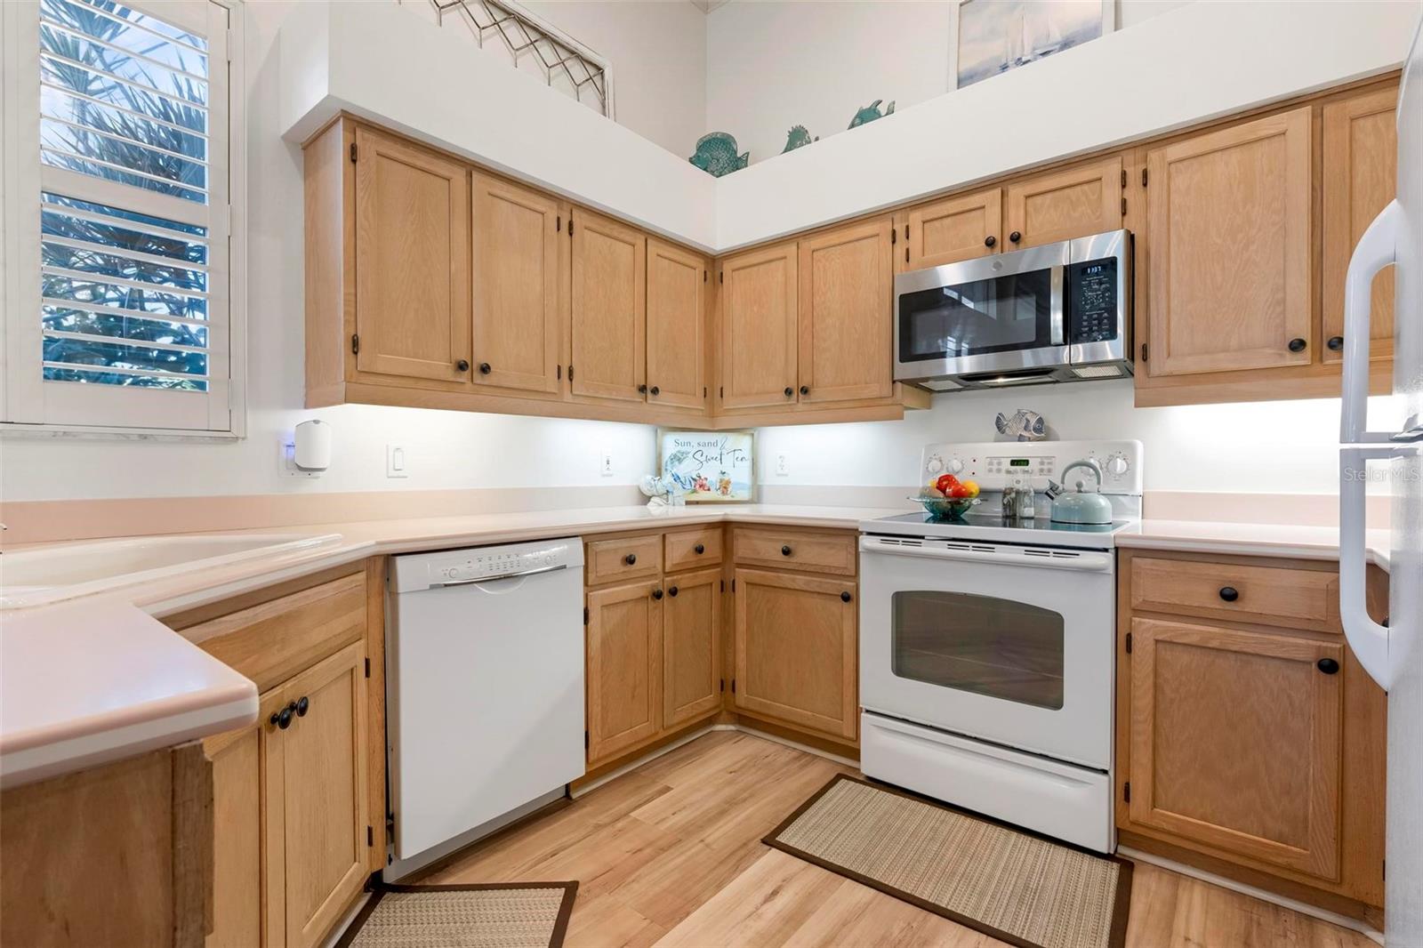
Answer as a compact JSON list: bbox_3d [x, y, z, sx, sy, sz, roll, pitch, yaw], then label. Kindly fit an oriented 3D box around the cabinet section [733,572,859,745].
[{"bbox_3d":[0.497,0.665,2.645,0.539,0.557,0.600,0,1,39],"label":"cabinet section"}]

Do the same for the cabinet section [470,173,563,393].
[{"bbox_3d":[-0.808,-0.659,2.347,0.319,0.710,0.350,0,1,39],"label":"cabinet section"}]

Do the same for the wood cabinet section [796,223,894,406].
[{"bbox_3d":[0.655,-0.665,2.777,0.431,0.710,0.319,0,1,39],"label":"wood cabinet section"}]

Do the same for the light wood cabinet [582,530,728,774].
[{"bbox_3d":[-0.411,0.630,2.633,0.615,0.858,0.775,0,1,40],"label":"light wood cabinet"}]

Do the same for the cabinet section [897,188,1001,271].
[{"bbox_3d":[1.006,-0.907,2.486,0.337,0.223,0.319,0,1,39],"label":"cabinet section"}]

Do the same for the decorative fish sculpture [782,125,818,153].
[{"bbox_3d":[0.409,-1.522,2.919,0.225,0.185,0.080,0,1,40],"label":"decorative fish sculpture"}]

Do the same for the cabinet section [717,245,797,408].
[{"bbox_3d":[0.324,-0.667,3.049,0.414,0.710,0.319,0,1,39],"label":"cabinet section"}]

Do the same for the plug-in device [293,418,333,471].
[{"bbox_3d":[-1.267,-0.090,2.002,0.085,0.157,0.106,0,1,40],"label":"plug-in device"}]

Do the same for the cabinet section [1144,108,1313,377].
[{"bbox_3d":[1.616,-0.660,1.988,0.372,0.710,0.319,0,1,39],"label":"cabinet section"}]

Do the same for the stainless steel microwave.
[{"bbox_3d":[1.125,-0.565,2.367,0.754,0.417,0.410,0,1,40],"label":"stainless steel microwave"}]

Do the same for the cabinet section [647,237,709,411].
[{"bbox_3d":[-0.276,-0.665,2.994,0.319,0.710,0.390,0,1,39],"label":"cabinet section"}]

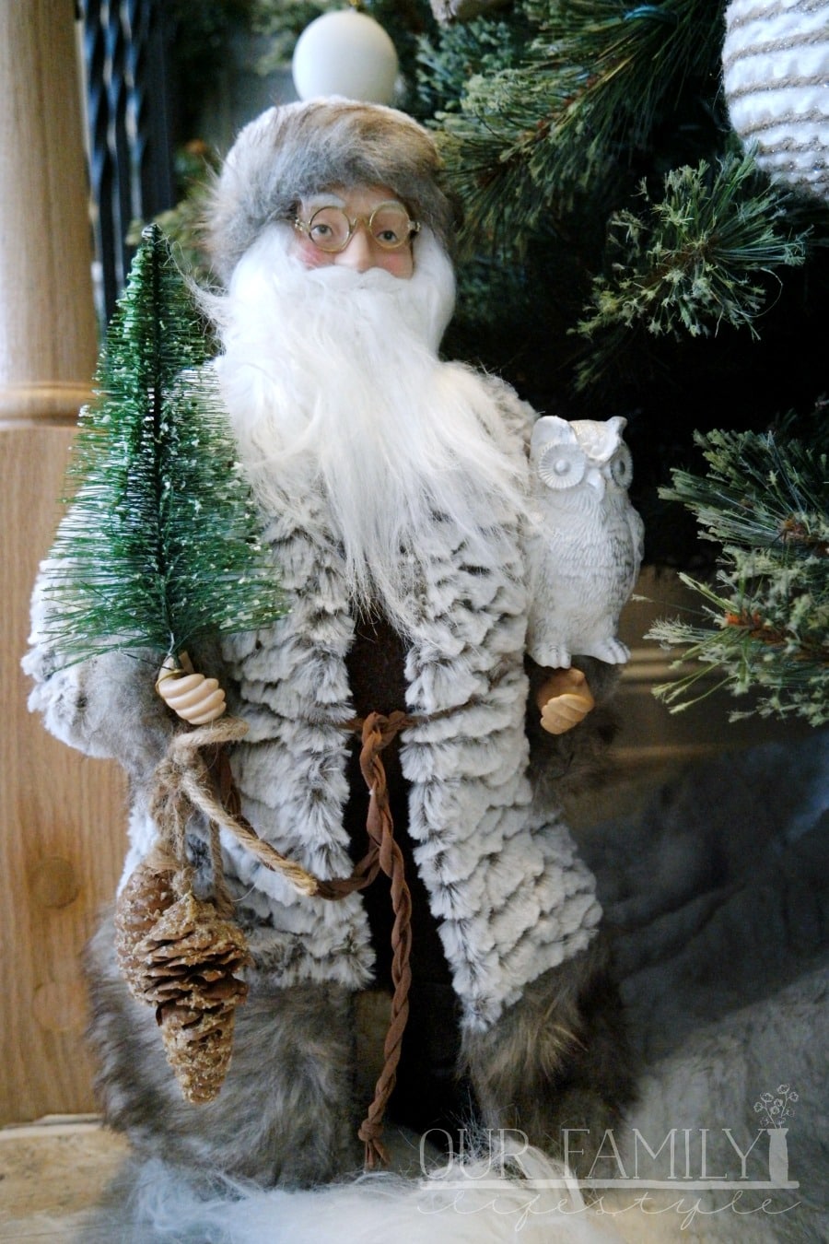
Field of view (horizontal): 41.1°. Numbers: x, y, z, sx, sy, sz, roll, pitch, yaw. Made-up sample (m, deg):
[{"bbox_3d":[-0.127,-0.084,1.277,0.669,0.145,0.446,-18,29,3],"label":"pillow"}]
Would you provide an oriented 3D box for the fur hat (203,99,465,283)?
[{"bbox_3d":[-0.036,-0.189,0.485,0.108,0.083,0.108,-3,12,-12],"label":"fur hat"}]

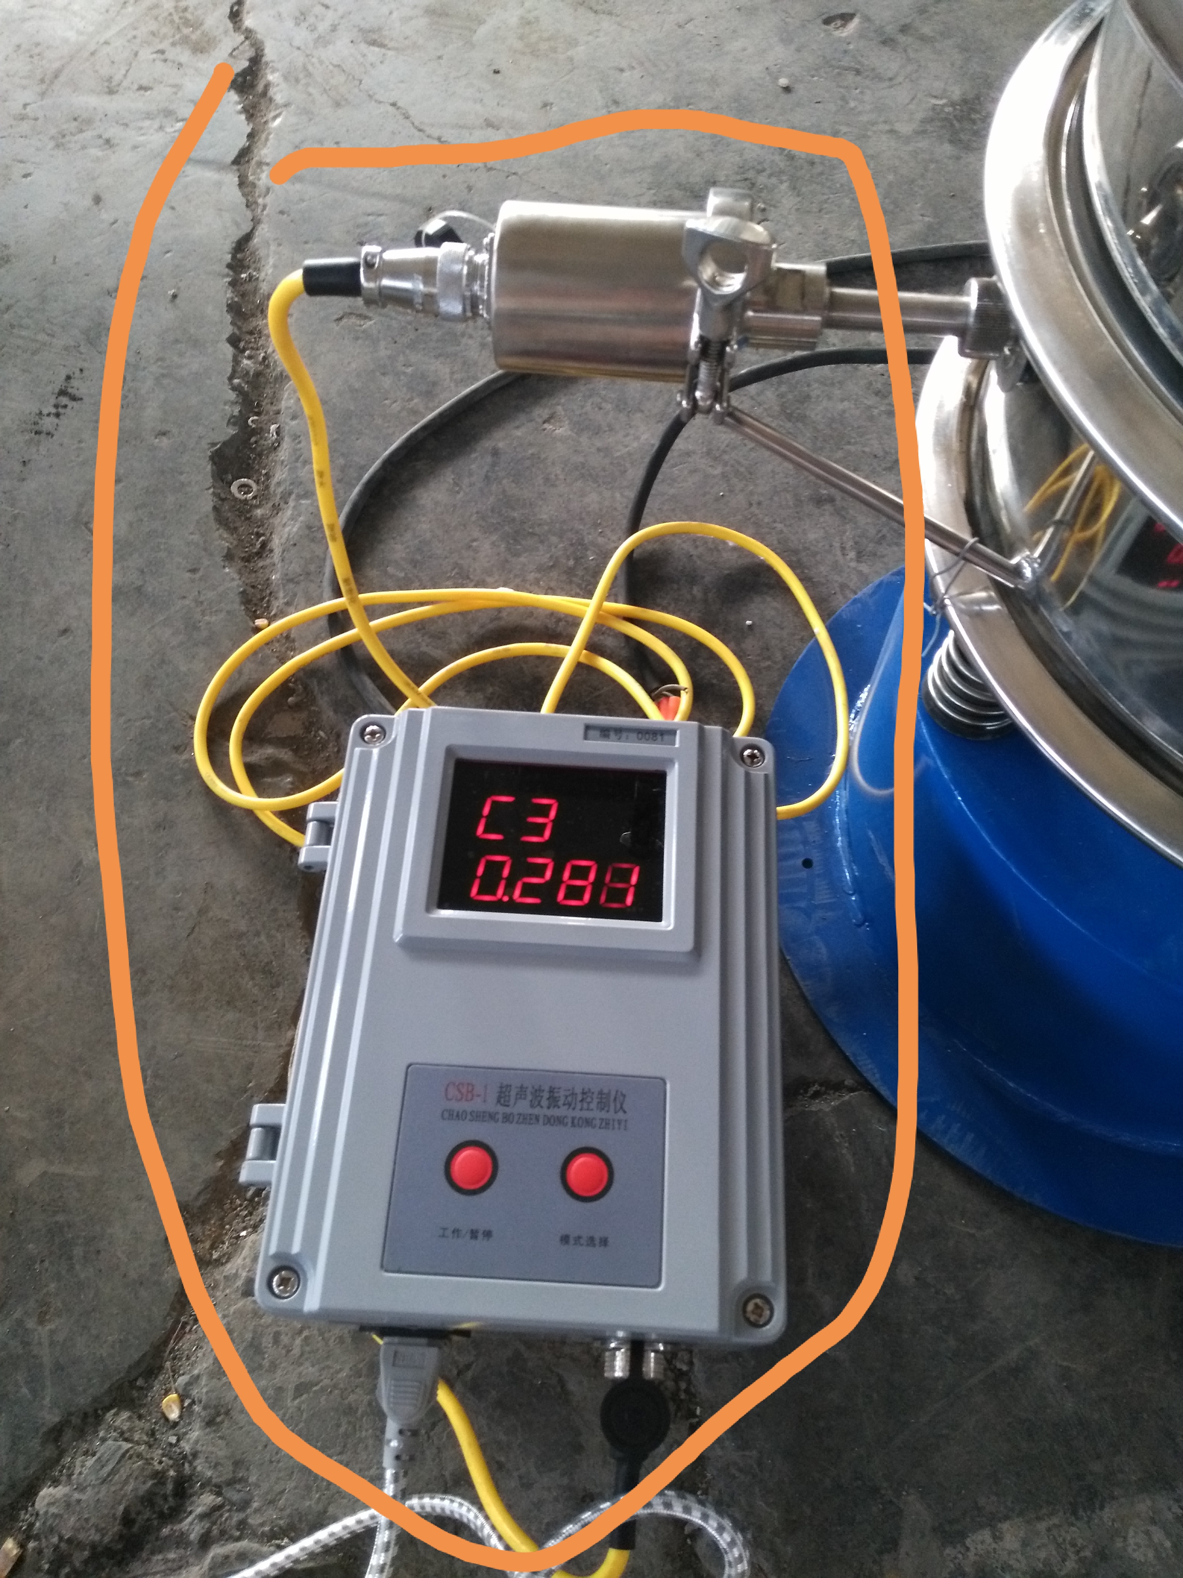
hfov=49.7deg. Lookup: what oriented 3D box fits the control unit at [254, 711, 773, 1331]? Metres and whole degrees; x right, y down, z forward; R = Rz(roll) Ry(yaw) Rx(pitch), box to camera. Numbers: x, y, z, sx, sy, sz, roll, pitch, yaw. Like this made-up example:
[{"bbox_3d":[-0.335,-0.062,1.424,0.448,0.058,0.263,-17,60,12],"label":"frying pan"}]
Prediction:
[{"bbox_3d":[-0.032,0.112,0.622,0.236,0.100,0.289,3,61,0],"label":"control unit"}]

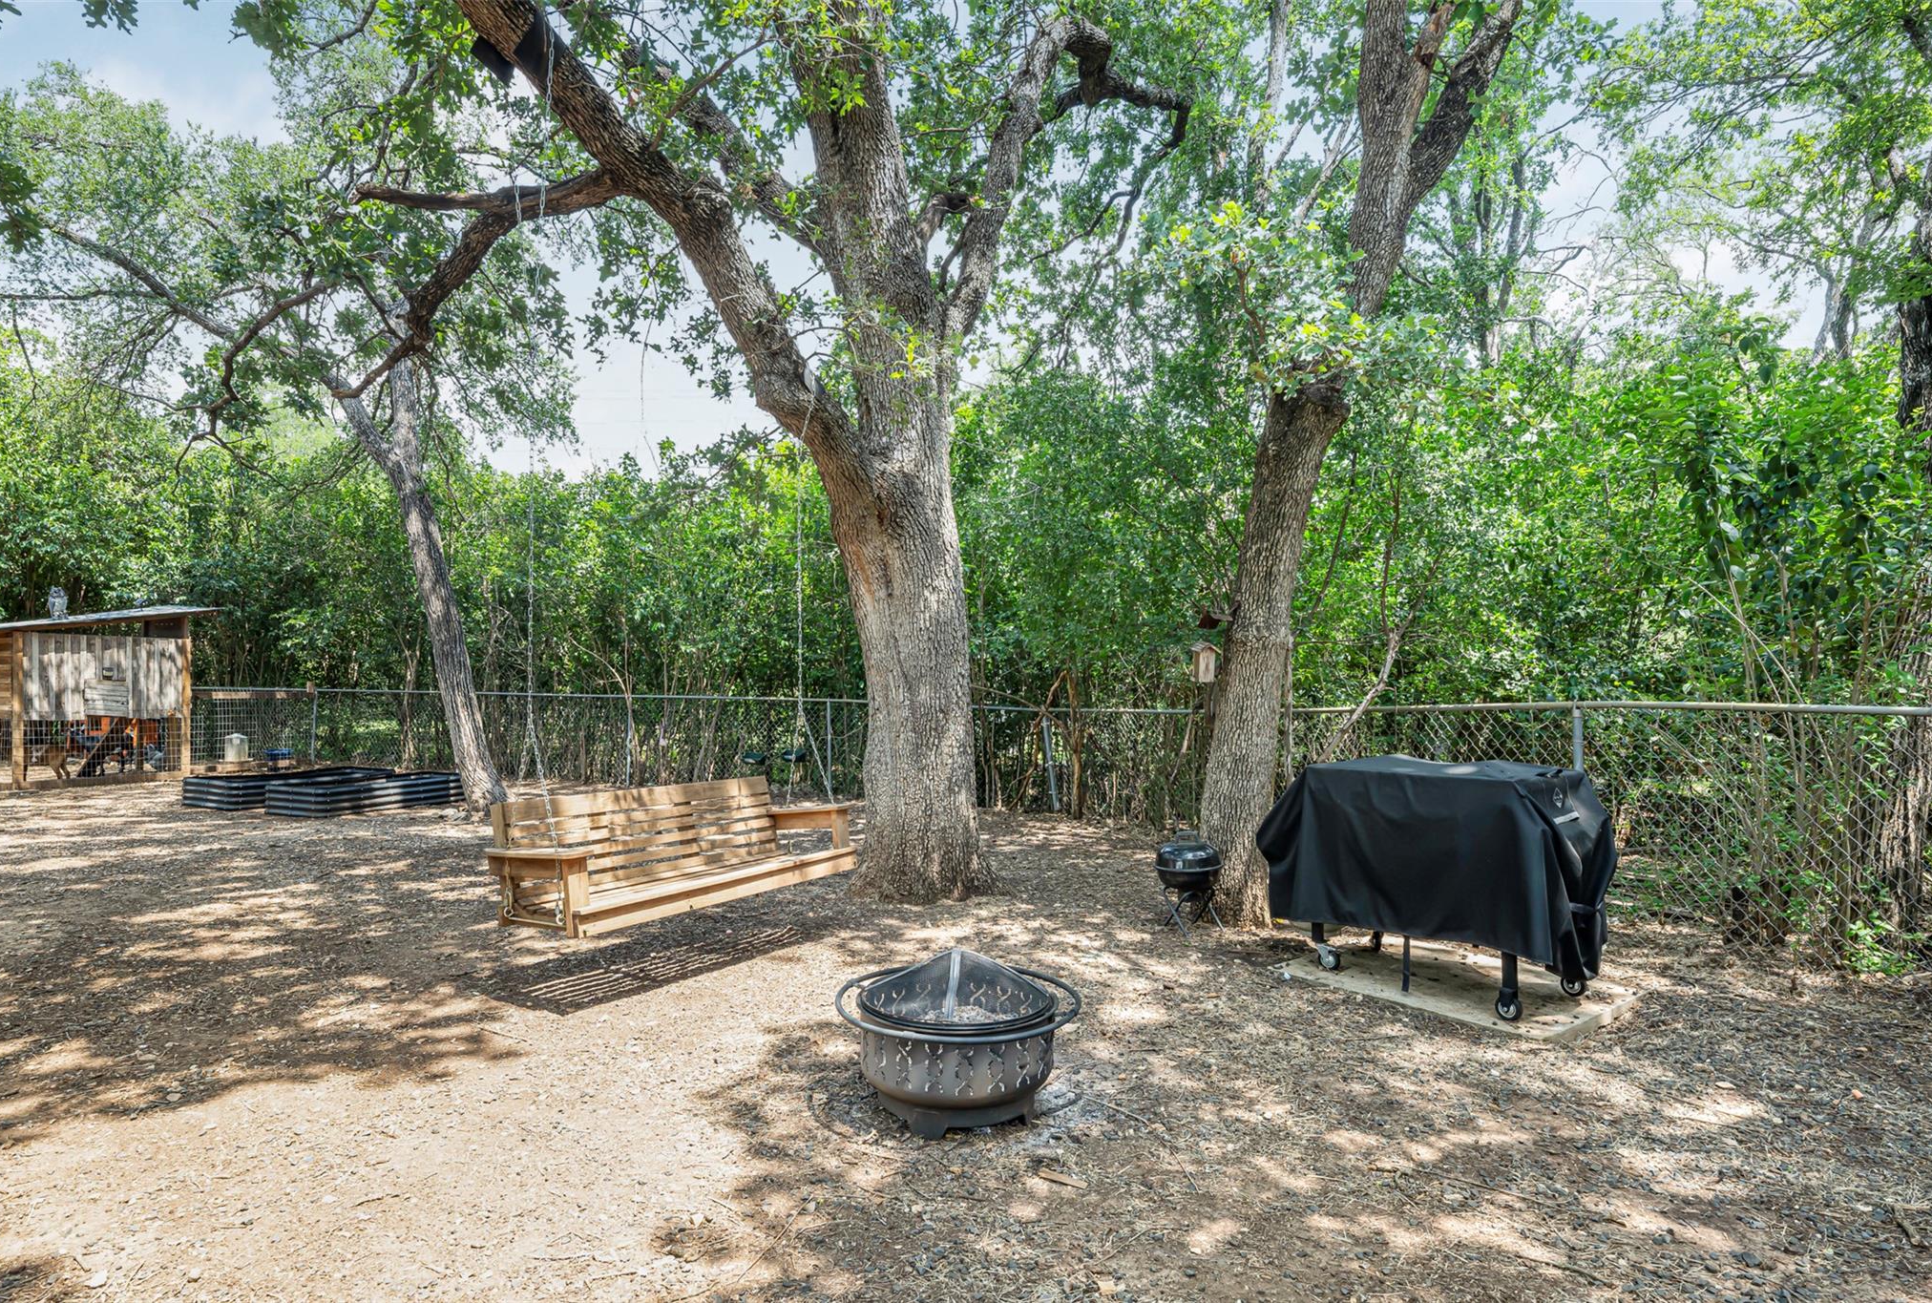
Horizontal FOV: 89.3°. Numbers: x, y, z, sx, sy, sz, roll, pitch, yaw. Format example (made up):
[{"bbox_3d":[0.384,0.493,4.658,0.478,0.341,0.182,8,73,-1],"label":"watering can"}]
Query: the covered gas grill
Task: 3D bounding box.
[{"bbox_3d":[1.980,0.955,4.290,0.600,0.940,1.420,1,-2,-33],"label":"covered gas grill"}]

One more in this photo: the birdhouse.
[{"bbox_3d":[2.000,0.098,8.150,0.180,0.345,0.200,0,-2,-12],"label":"birdhouse"}]

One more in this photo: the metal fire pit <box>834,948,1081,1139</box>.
[{"bbox_3d":[-0.024,1.175,3.070,0.765,0.490,0.765,0,-2,0],"label":"metal fire pit"}]

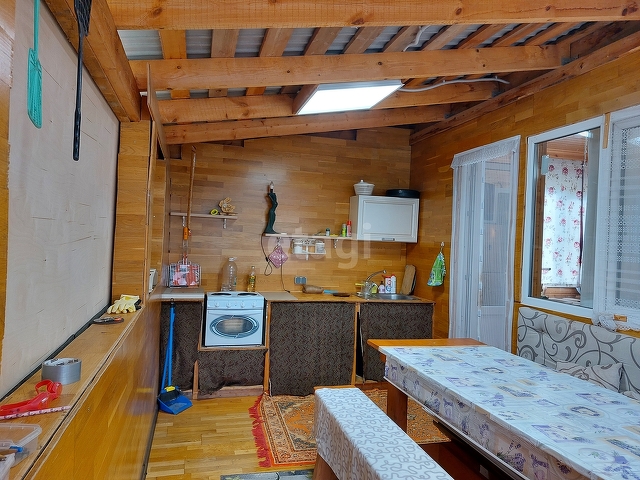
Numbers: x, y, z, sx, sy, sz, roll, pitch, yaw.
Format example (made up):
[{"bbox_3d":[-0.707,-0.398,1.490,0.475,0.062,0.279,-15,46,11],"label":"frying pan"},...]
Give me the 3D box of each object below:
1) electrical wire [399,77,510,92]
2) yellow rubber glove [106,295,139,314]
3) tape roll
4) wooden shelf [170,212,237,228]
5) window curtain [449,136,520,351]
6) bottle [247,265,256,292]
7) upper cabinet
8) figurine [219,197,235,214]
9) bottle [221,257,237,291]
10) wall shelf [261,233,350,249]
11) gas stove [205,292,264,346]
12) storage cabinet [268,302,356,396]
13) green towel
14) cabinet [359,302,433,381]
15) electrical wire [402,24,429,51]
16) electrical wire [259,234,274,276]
[{"bbox_3d":[1.035,-1.173,3.371,0.960,0.090,0.050,-11,3,-15],"label":"electrical wire"},{"bbox_3d":[-0.931,0.304,2.121,0.145,0.070,0.190,2,0,-7],"label":"yellow rubber glove"},{"bbox_3d":[-0.666,0.339,1.147,0.086,0.044,0.086,3,0,-16],"label":"tape roll"},{"bbox_3d":[-1.174,-0.188,4.497,0.646,0.118,0.170,3,0,-16],"label":"wooden shelf"},{"bbox_3d":[1.361,0.336,3.887,0.070,2.326,0.930,3,0,-16],"label":"window curtain"},{"bbox_3d":[-0.692,0.421,4.617,0.078,0.280,0.078,3,0,-16],"label":"bottle"},{"bbox_3d":[0.699,-0.222,4.868,0.695,0.471,0.276,3,0,-16],"label":"upper cabinet"},{"bbox_3d":[-0.921,-0.344,4.412,0.165,0.180,0.090,2,0,-16],"label":"figurine"},{"bbox_3d":[-0.932,0.369,4.548,0.155,0.358,0.155,3,0,-16],"label":"bottle"},{"bbox_3d":[-0.119,0.010,4.691,0.953,0.113,0.183,3,0,-16],"label":"wall shelf"},{"bbox_3d":[-0.807,0.728,4.154,0.500,0.420,0.430,2,0,-16],"label":"gas stove"},{"bbox_3d":[-0.132,1.000,4.409,0.870,0.850,0.560,2,0,-16],"label":"storage cabinet"},{"bbox_3d":[1.157,0.291,4.377,0.070,0.350,0.230,2,0,-16],"label":"green towel"},{"bbox_3d":[0.658,1.051,4.772,0.822,0.868,0.620,3,0,-16],"label":"cabinet"},{"bbox_3d":[0.570,-1.197,2.629,0.100,0.060,0.360,3,0,-16],"label":"electrical wire"},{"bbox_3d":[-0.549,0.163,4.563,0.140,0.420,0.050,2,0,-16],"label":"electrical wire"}]

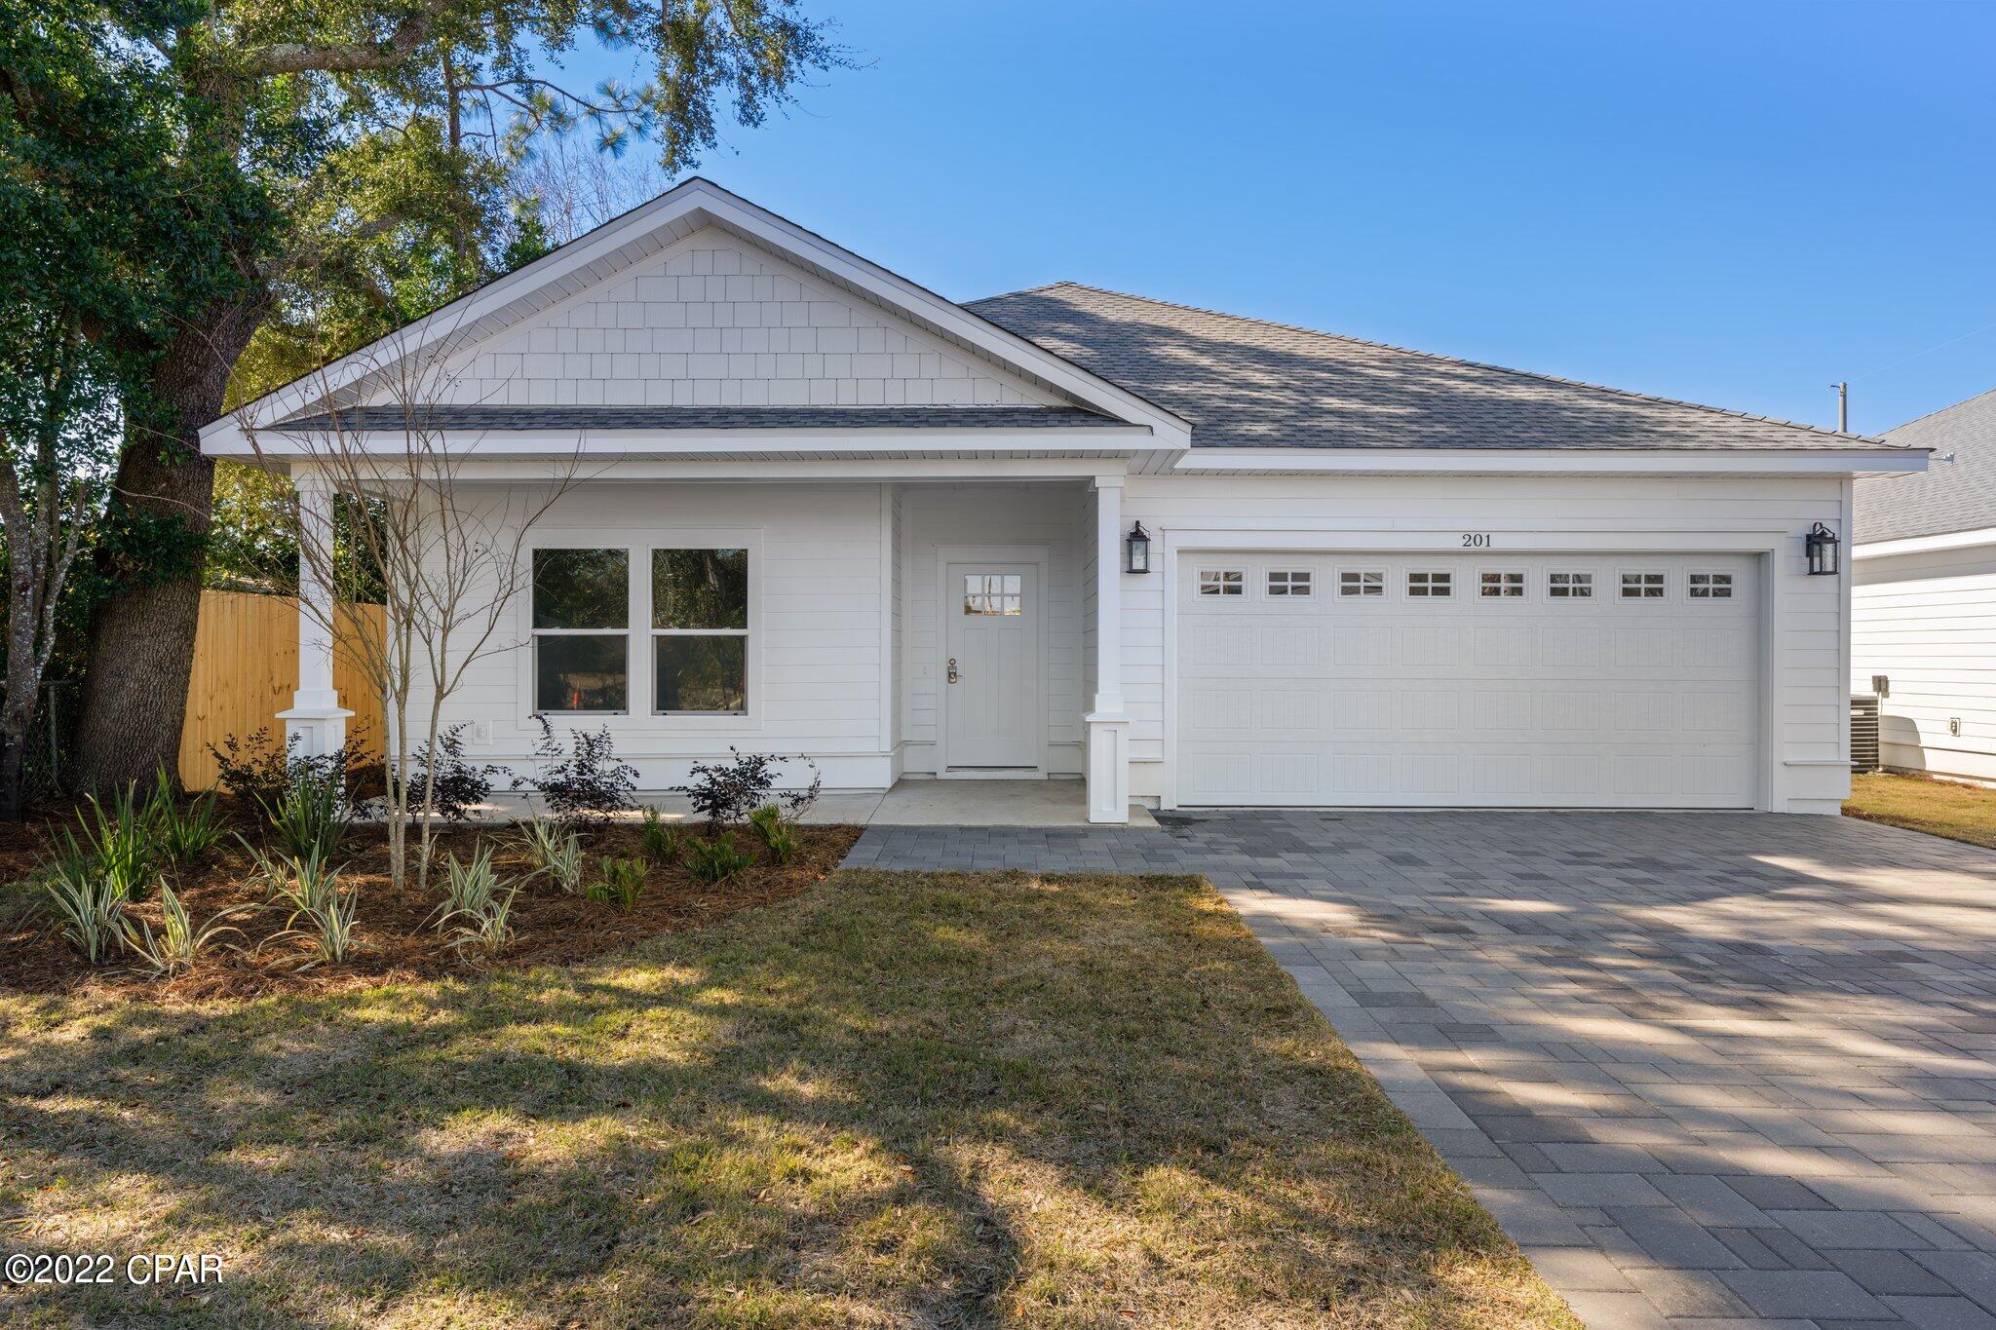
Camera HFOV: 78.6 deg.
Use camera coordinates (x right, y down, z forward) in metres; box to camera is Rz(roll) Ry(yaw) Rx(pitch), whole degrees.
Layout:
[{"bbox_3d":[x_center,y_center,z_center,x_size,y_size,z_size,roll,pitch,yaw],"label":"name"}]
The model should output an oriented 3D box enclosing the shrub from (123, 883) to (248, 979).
[{"bbox_3d":[-3.400,1.073,5.120,0.520,0.380,0.500,0,0,0],"label":"shrub"}]

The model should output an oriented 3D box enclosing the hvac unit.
[{"bbox_3d":[9.970,0.828,14.750,0.840,0.910,0.840,0,0,0],"label":"hvac unit"}]

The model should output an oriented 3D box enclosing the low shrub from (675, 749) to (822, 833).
[{"bbox_3d":[-1.780,0.896,8.680,1.020,0.600,0.880,0,0,0],"label":"low shrub"}]

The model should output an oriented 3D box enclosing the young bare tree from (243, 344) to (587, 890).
[{"bbox_3d":[-3.240,-0.288,6.800,1.900,3.040,1.750,0,0,0],"label":"young bare tree"}]

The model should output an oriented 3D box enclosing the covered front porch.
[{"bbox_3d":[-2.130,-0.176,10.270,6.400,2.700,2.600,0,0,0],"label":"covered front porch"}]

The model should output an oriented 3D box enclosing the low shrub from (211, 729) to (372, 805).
[{"bbox_3d":[-5.050,0.817,8.750,1.140,0.690,0.950,0,0,0],"label":"low shrub"}]

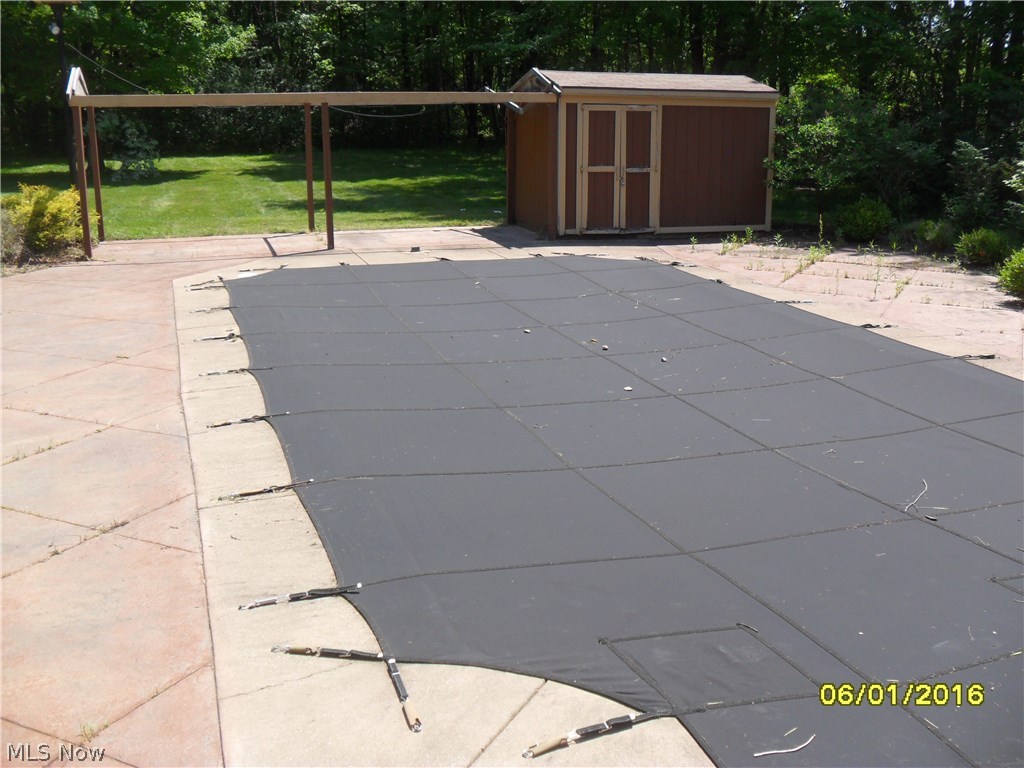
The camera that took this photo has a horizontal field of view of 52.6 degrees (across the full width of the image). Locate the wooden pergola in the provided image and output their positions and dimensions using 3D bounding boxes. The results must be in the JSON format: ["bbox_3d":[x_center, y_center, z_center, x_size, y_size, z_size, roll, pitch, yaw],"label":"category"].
[{"bbox_3d":[-2.906,-3.510,15.974,6.950,2.560,2.350,-4,16,-16],"label":"wooden pergola"}]

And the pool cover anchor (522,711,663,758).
[{"bbox_3d":[0.283,1.195,3.532,0.535,0.042,0.045,-7,17,-24],"label":"pool cover anchor"}]

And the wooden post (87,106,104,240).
[{"bbox_3d":[-6.365,-3.240,15.862,0.095,2.050,0.095,-4,16,-16],"label":"wooden post"}]

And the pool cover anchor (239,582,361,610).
[{"bbox_3d":[-0.918,0.928,4.509,0.517,0.042,0.045,-6,16,-20],"label":"pool cover anchor"}]

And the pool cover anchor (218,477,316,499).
[{"bbox_3d":[-1.353,0.588,5.754,0.521,0.042,0.045,-8,17,-28],"label":"pool cover anchor"}]

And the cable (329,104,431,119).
[{"bbox_3d":[-1.977,-4.066,15.450,1.500,0.200,0.050,-4,16,-16],"label":"cable"}]

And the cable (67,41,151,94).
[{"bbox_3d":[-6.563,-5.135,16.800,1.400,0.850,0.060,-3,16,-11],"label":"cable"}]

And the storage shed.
[{"bbox_3d":[2.146,-3.968,17.586,3.830,2.600,2.520,-4,16,-16],"label":"storage shed"}]

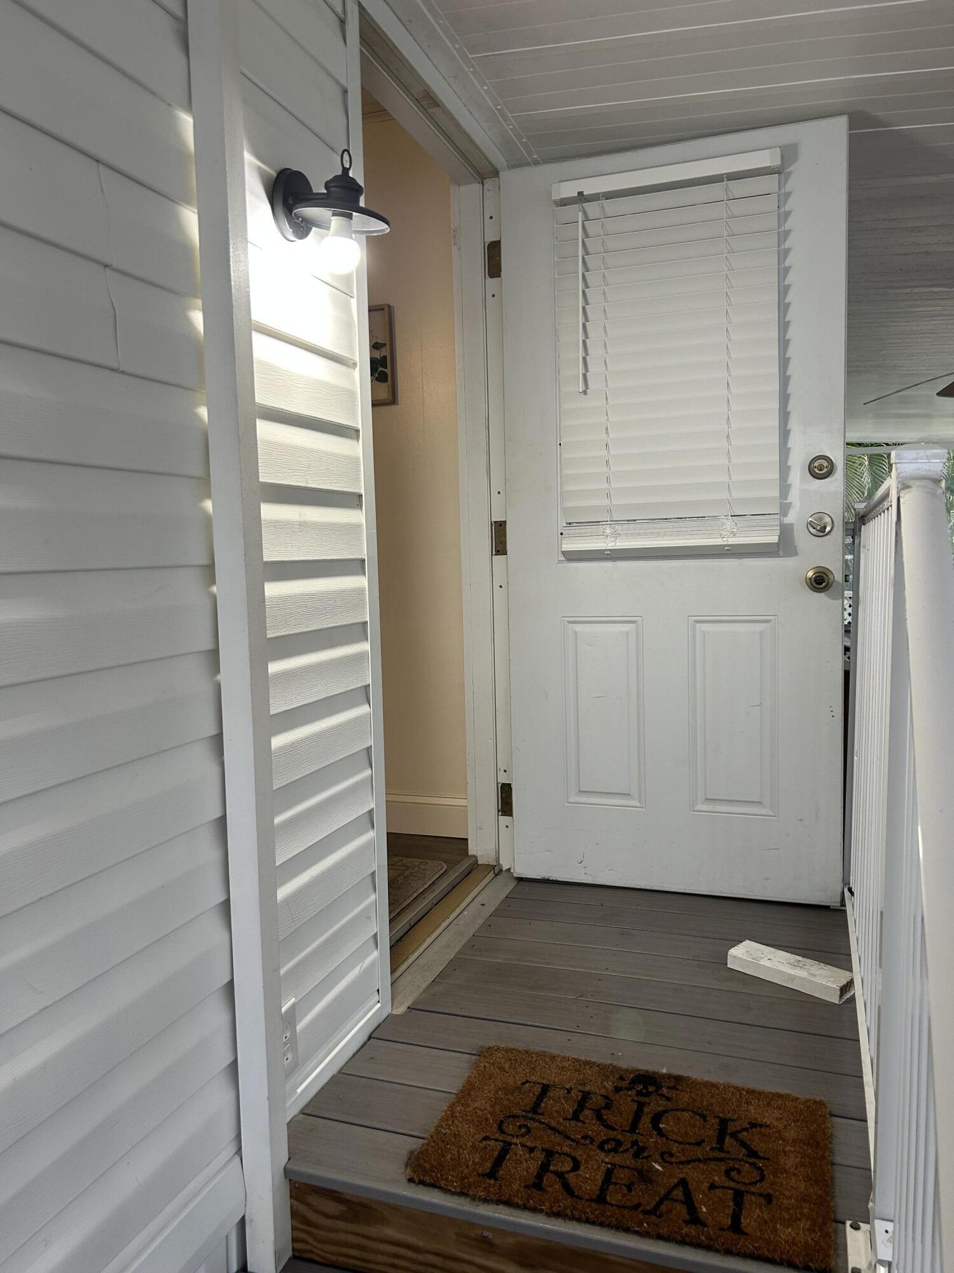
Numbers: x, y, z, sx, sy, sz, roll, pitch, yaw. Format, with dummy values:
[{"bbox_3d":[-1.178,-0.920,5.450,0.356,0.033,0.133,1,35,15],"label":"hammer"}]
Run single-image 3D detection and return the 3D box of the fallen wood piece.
[{"bbox_3d":[0.710,0.757,2.162,0.088,0.037,0.272,-6,6,-44],"label":"fallen wood piece"}]

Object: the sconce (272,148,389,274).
[{"bbox_3d":[-0.236,-0.704,1.591,0.178,0.197,0.160,0,5,19],"label":"sconce"}]

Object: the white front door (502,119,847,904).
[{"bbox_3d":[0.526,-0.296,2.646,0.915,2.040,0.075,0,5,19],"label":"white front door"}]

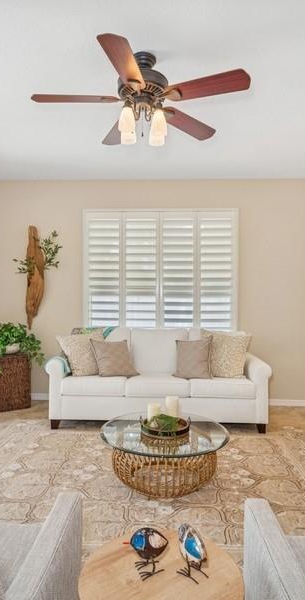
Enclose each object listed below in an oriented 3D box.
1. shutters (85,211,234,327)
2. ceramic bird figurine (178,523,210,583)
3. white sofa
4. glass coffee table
[{"bbox_3d":[0.081,-0.328,4.610,1.920,1.580,0.080,1,1,4],"label":"shutters"},{"bbox_3d":[0.116,0.714,1.072,0.060,0.127,0.120,0,1,-39],"label":"ceramic bird figurine"},{"bbox_3d":[0.069,0.809,4.126,2.200,0.940,0.940,1,1,3],"label":"white sofa"},{"bbox_3d":[0.093,1.128,2.746,0.925,0.345,0.925,1,1,4],"label":"glass coffee table"}]

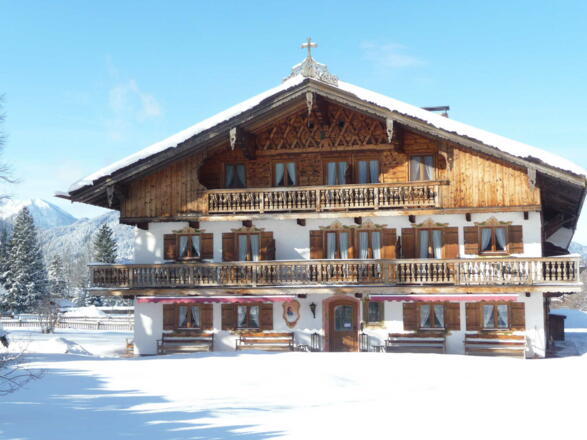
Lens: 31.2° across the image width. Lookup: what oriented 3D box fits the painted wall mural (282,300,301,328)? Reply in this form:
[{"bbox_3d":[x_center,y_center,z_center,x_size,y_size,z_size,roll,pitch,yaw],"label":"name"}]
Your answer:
[{"bbox_3d":[-0.082,3.505,39.174,0.674,1.043,0.120,-2,-5,16],"label":"painted wall mural"}]

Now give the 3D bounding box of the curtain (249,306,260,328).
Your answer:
[{"bbox_3d":[-1.421,3.588,38.786,0.426,0.790,0.100,-2,-5,15],"label":"curtain"}]

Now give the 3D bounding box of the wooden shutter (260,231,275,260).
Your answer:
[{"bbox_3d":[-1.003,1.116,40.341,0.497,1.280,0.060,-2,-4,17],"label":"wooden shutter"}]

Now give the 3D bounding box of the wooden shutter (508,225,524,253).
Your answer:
[{"bbox_3d":[7.974,0.708,37.654,0.520,1.007,0.060,-2,-4,17],"label":"wooden shutter"}]

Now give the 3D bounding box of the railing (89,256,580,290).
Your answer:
[{"bbox_3d":[0.931,1.883,36.862,17.654,1.117,0.250,-2,-5,15],"label":"railing"}]

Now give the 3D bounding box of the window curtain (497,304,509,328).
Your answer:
[{"bbox_3d":[7.241,3.346,36.394,0.399,0.817,0.100,-2,-5,15],"label":"window curtain"}]

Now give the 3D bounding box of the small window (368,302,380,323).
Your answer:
[{"bbox_3d":[2.890,3.300,37.505,0.435,0.711,0.120,-2,-5,15],"label":"small window"}]

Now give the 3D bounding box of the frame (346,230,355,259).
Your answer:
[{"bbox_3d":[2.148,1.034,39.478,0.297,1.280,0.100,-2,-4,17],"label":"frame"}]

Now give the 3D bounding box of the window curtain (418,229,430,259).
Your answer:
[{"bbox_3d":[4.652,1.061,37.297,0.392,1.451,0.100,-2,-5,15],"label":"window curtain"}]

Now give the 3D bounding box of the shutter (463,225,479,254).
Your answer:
[{"bbox_3d":[6.367,0.724,37.597,0.546,0.985,0.050,-2,-5,16],"label":"shutter"}]

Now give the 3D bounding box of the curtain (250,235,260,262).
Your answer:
[{"bbox_3d":[-1.451,1.375,39.864,0.379,1.614,0.080,-2,-6,16],"label":"curtain"}]

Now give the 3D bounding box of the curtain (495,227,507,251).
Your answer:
[{"bbox_3d":[7.219,0.661,36.614,0.394,0.802,0.100,-2,-5,15],"label":"curtain"}]

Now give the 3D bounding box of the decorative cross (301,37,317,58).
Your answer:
[{"bbox_3d":[0.563,-6.124,37.313,0.600,0.760,0.100,-2,-6,16],"label":"decorative cross"}]

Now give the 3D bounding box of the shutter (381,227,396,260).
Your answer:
[{"bbox_3d":[3.490,1.296,38.367,0.503,1.972,0.050,-2,-5,16],"label":"shutter"}]

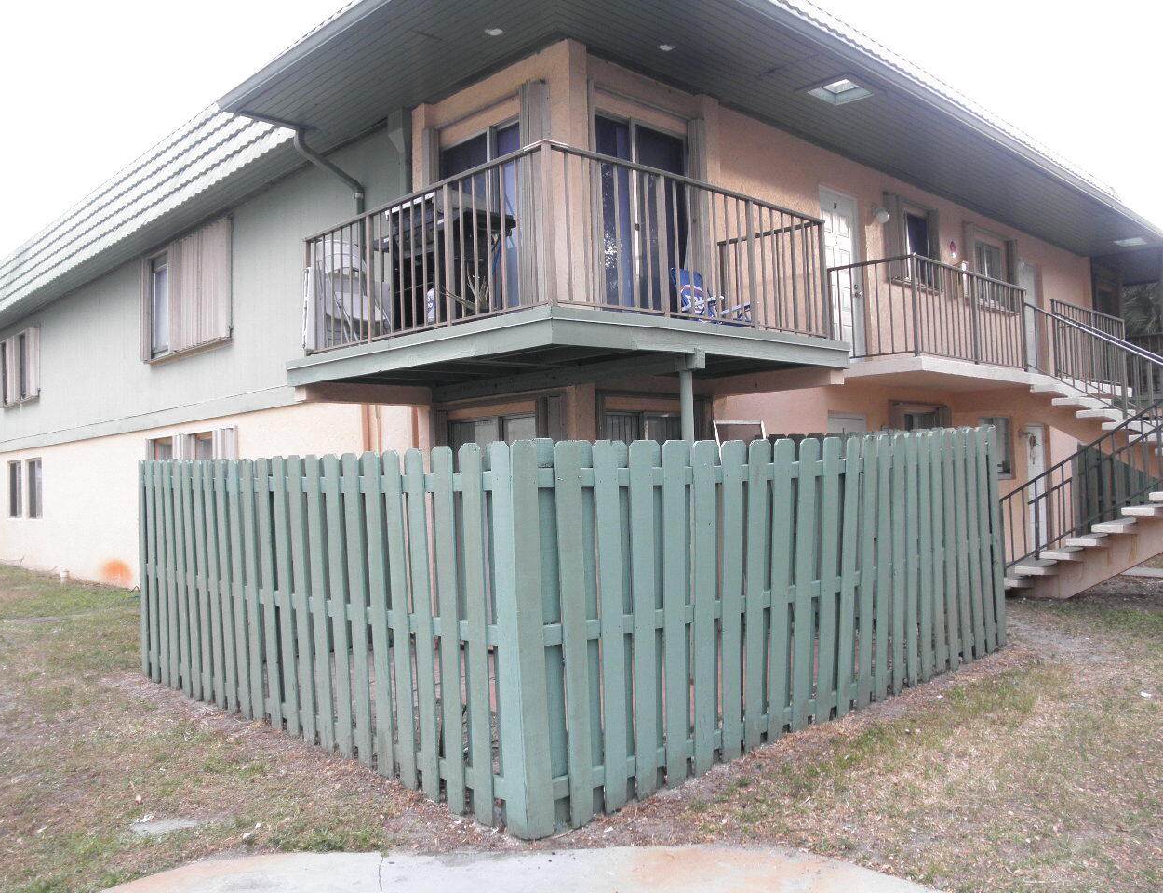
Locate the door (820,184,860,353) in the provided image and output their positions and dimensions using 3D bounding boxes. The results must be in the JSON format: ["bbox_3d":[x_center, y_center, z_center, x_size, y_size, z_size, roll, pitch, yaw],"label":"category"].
[{"bbox_3d":[3.006,-1.938,11.089,0.090,2.012,0.927,-3,-1,44],"label":"door"}]

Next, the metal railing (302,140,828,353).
[{"bbox_3d":[-0.121,-1.377,8.401,3.194,1.089,3.493,-3,-1,44],"label":"metal railing"}]

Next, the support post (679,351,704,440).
[{"bbox_3d":[0.797,0.582,7.087,0.099,2.319,0.100,-3,-1,44],"label":"support post"}]

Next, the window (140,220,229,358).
[{"bbox_3d":[-5.391,-2.145,13.180,2.550,1.550,0.160,-3,-1,44],"label":"window"}]

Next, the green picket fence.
[{"bbox_3d":[-0.110,0.899,7.776,4.742,1.786,5.122,-3,-1,44],"label":"green picket fence"}]

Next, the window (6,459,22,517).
[{"bbox_3d":[-11.754,0.878,19.983,0.860,1.220,0.120,-3,-1,44],"label":"window"}]

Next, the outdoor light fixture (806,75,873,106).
[{"bbox_3d":[2.481,-3.447,9.175,0.521,0.131,0.590,-3,-1,44],"label":"outdoor light fixture"}]

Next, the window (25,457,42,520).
[{"bbox_3d":[-10.764,0.832,18.939,0.860,1.200,0.120,-3,-1,44],"label":"window"}]

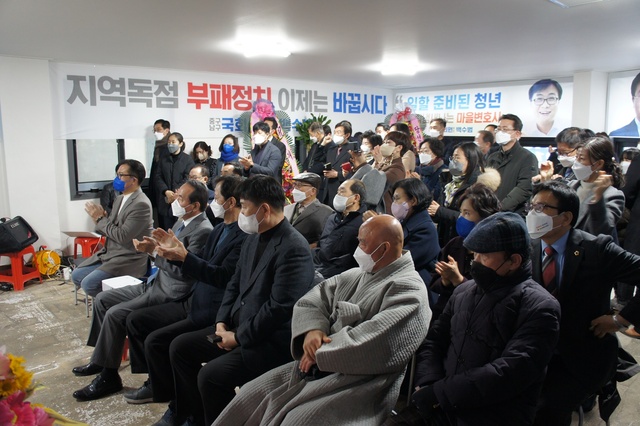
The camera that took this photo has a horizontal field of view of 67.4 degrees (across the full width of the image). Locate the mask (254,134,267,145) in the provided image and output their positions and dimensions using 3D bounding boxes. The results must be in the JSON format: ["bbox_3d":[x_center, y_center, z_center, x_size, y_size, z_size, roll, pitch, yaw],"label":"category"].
[{"bbox_3d":[-0.670,-0.832,5.400,0.135,0.125,0.090,8,12,39],"label":"mask"}]

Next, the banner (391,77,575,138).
[{"bbox_3d":[2.560,-1.677,8.033,3.120,0.820,0.030,9,13,43],"label":"banner"}]

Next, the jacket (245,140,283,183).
[{"bbox_3d":[-0.655,-0.473,5.544,0.500,0.660,0.380,9,13,44],"label":"jacket"}]

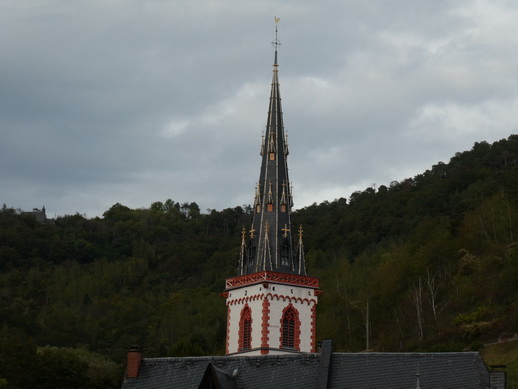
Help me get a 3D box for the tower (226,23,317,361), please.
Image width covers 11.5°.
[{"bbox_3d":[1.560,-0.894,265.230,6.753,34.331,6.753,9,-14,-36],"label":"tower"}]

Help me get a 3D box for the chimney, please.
[{"bbox_3d":[-5.039,6.805,104.658,0.421,1.310,0.485,-2,-12,17],"label":"chimney"}]

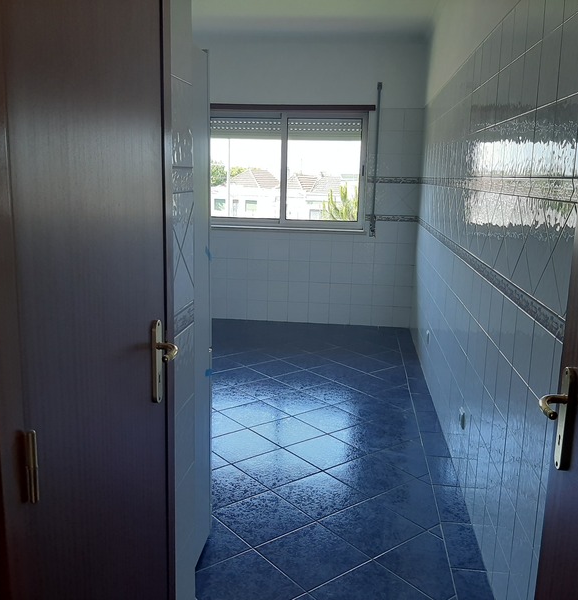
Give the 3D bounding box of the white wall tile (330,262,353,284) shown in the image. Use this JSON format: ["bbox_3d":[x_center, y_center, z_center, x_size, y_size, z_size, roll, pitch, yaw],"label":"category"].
[{"bbox_3d":[0.498,-0.257,5.949,0.200,0.199,0.010,2,11,6],"label":"white wall tile"}]

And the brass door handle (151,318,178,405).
[{"bbox_3d":[-0.274,0.146,1.359,0.052,0.195,0.119,2,11,6],"label":"brass door handle"}]

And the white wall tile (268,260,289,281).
[{"bbox_3d":[-0.103,-0.284,5.992,0.200,0.200,0.010,3,11,6],"label":"white wall tile"}]

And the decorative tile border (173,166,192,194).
[{"bbox_3d":[-0.267,-0.299,1.552,0.010,0.062,0.190,3,11,6],"label":"decorative tile border"}]

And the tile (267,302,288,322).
[{"bbox_3d":[-0.112,0.109,6.071,0.200,0.200,0.010,3,11,6],"label":"tile"}]

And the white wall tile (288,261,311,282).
[{"bbox_3d":[0.097,-0.274,5.992,0.200,0.199,0.010,2,11,6],"label":"white wall tile"}]

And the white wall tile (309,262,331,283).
[{"bbox_3d":[0.297,-0.266,5.949,0.200,0.200,0.010,3,11,6],"label":"white wall tile"}]

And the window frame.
[{"bbox_3d":[-0.032,-1.212,5.837,1.530,1.120,0.100,2,11,6],"label":"window frame"}]

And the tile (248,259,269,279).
[{"bbox_3d":[-0.305,-0.291,6.035,0.200,0.199,0.010,2,11,6],"label":"tile"}]

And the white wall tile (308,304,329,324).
[{"bbox_3d":[0.288,0.127,6.028,0.200,0.200,0.010,3,11,6],"label":"white wall tile"}]

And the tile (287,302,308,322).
[{"bbox_3d":[0.088,0.118,6.070,0.200,0.196,0.010,2,11,6],"label":"tile"}]

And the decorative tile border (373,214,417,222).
[{"bbox_3d":[0.988,-0.753,5.793,0.425,0.060,0.012,2,11,6],"label":"decorative tile border"}]

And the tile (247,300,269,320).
[{"bbox_3d":[-0.312,0.100,6.093,0.200,0.200,0.010,3,11,6],"label":"tile"}]

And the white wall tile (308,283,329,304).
[{"bbox_3d":[0.293,-0.069,6.009,0.200,0.199,0.010,2,11,6],"label":"white wall tile"}]

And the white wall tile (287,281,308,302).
[{"bbox_3d":[0.092,-0.078,6.031,0.200,0.199,0.010,2,11,6],"label":"white wall tile"}]

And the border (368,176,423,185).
[{"bbox_3d":[0.965,-1.091,5.708,0.490,0.060,0.010,3,11,6],"label":"border"}]

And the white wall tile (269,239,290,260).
[{"bbox_3d":[-0.098,-0.481,5.953,0.200,0.200,0.010,3,11,6],"label":"white wall tile"}]

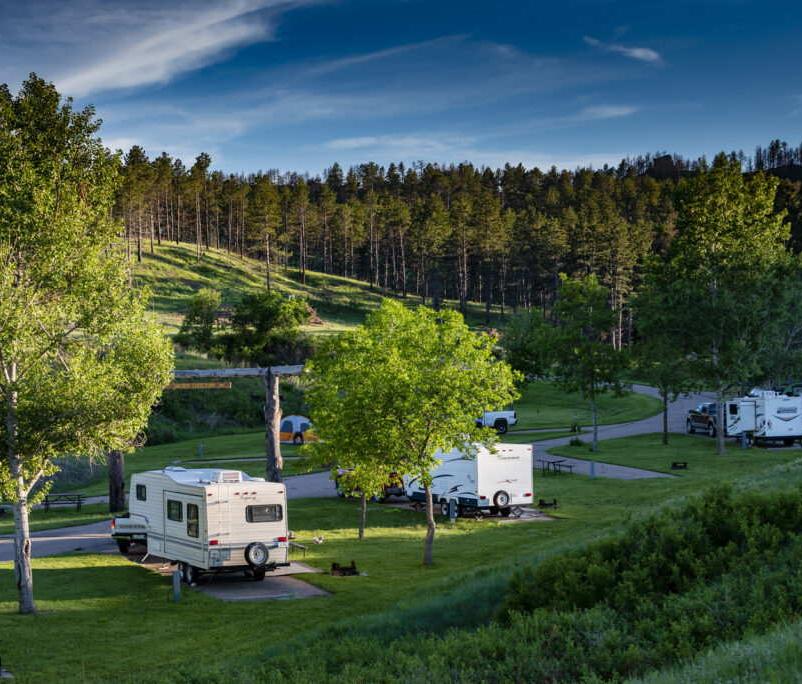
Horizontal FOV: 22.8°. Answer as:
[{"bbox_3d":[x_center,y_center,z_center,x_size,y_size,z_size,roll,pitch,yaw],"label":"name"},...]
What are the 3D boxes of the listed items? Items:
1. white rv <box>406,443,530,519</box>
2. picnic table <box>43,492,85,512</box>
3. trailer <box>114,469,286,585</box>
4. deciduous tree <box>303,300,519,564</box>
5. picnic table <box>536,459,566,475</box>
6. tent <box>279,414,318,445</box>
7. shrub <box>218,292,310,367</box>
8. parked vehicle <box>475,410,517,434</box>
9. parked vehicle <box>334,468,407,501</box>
[{"bbox_3d":[2.740,5.630,84.700,2.480,3.100,8.600,-1,-1,-22],"label":"white rv"},{"bbox_3d":[-14.440,6.910,85.500,1.850,0.760,1.550,-1,-1,-7],"label":"picnic table"},{"bbox_3d":[-6.090,5.581,62.230,2.500,3.250,8.600,-1,-1,-23],"label":"trailer"},{"bbox_3d":[0.360,2.910,64.200,6.900,8.500,6.600,-1,-1,0],"label":"deciduous tree"},{"bbox_3d":[7.196,5.988,94.940,1.450,0.760,2.300,-1,-1,-15],"label":"picnic table"},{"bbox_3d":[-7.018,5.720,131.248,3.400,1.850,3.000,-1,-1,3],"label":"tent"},{"bbox_3d":[-10.540,-1.130,155.000,7.100,5.700,6.000,-1,-1,0],"label":"shrub"},{"bbox_3d":[4.200,4.780,124.700,5.900,1.920,2.030,-1,-1,-22],"label":"parked vehicle"},{"bbox_3d":[-0.807,5.701,84.407,2.000,1.900,5.700,-1,-1,-26],"label":"parked vehicle"}]

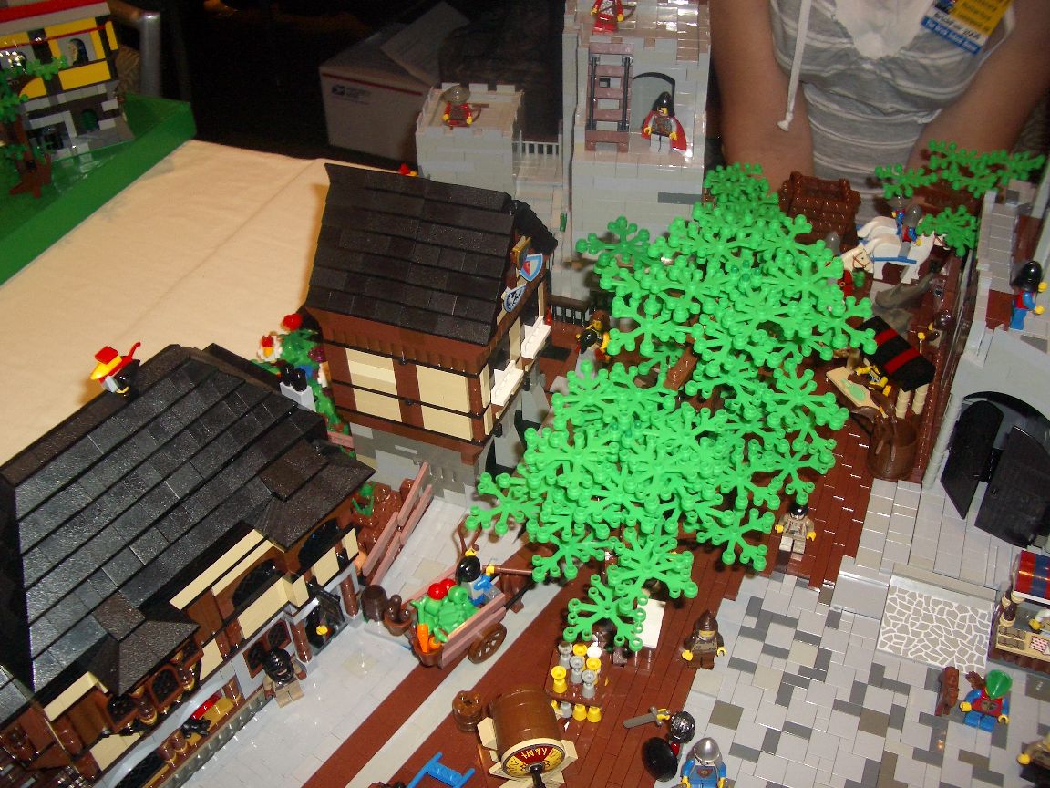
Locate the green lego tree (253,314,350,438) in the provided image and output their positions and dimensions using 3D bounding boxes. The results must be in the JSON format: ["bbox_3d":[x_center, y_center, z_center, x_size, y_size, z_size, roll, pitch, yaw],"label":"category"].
[{"bbox_3d":[-0.148,-0.007,0.754,0.060,0.120,0.060,13,45,20],"label":"green lego tree"}]

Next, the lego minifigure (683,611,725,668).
[{"bbox_3d":[0.107,0.146,0.630,0.025,0.043,0.015,4,43,10],"label":"lego minifigure"}]

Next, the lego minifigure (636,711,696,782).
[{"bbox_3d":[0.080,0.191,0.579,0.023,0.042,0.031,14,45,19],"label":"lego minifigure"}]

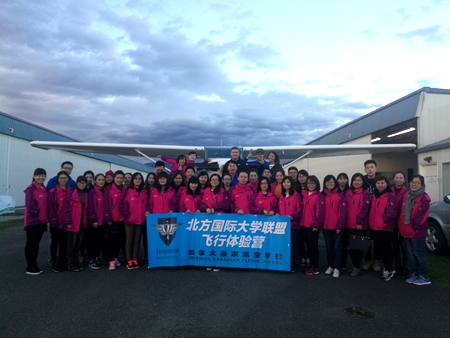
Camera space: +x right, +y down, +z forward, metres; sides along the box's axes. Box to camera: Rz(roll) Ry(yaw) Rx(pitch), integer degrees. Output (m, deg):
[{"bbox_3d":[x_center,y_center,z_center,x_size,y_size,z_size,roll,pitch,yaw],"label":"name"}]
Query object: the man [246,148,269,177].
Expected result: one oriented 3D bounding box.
[{"bbox_3d":[0.750,0.410,7.900,0.620,1.740,0.420,0,-1,3],"label":"man"}]

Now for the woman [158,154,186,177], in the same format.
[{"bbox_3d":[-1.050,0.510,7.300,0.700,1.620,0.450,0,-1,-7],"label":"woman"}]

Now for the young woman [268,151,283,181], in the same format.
[{"bbox_3d":[1.030,0.450,7.500,0.540,1.630,0.380,0,-1,18],"label":"young woman"}]

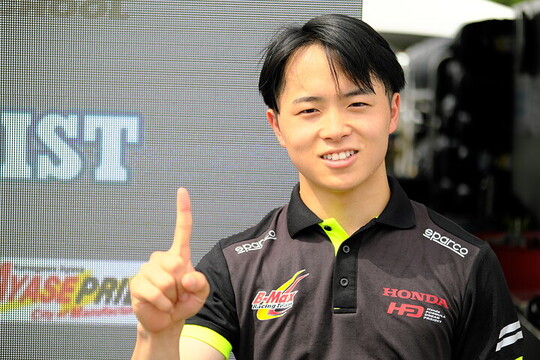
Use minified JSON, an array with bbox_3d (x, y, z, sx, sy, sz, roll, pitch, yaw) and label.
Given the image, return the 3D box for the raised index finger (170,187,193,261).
[{"bbox_3d":[-0.107,0.053,1.370,0.021,0.088,0.021,-1,5,-21],"label":"raised index finger"}]

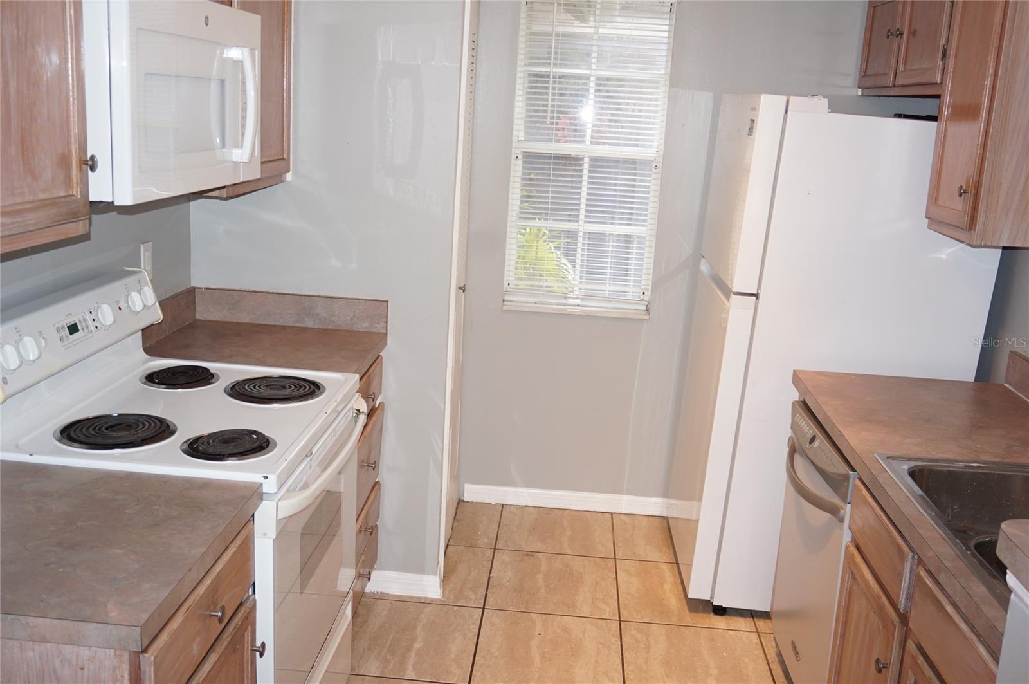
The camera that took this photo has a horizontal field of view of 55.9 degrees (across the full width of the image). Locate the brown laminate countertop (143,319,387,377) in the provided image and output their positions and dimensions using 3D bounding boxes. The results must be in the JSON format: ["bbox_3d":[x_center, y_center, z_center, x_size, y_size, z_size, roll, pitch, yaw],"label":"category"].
[{"bbox_3d":[-0.741,0.025,2.888,0.635,0.040,0.502,4,14,3],"label":"brown laminate countertop"}]

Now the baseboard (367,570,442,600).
[{"bbox_3d":[-0.387,0.822,3.313,0.286,0.080,0.016,4,14,3],"label":"baseboard"}]

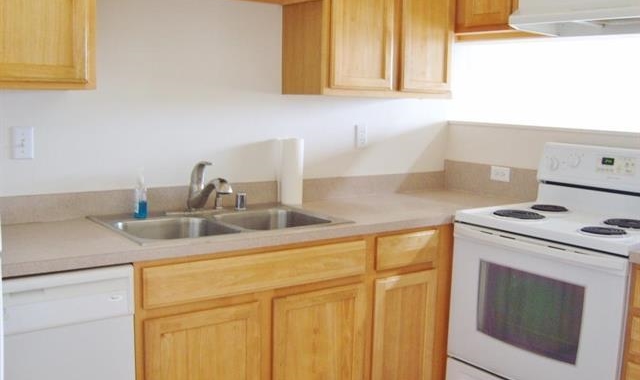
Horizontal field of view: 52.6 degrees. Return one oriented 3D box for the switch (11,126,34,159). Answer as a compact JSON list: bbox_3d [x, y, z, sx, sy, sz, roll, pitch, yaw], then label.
[{"bbox_3d":[-1.056,-0.167,2.301,0.071,0.115,0.012,-4,10,-35],"label":"switch"}]

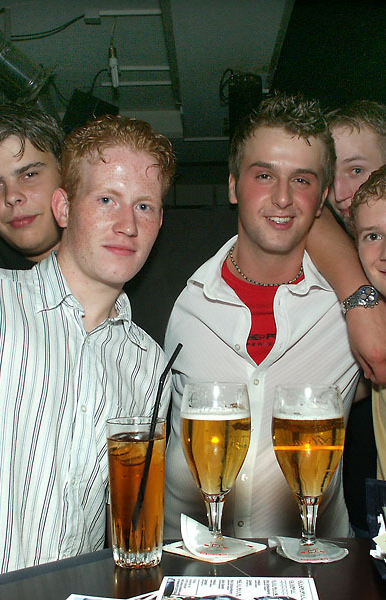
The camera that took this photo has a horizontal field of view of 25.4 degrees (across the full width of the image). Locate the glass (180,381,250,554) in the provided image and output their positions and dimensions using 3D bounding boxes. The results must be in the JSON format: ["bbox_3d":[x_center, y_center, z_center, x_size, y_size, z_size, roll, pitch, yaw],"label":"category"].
[{"bbox_3d":[0.028,0.192,1.000,0.081,0.186,0.081,0,-1,0],"label":"glass"}]

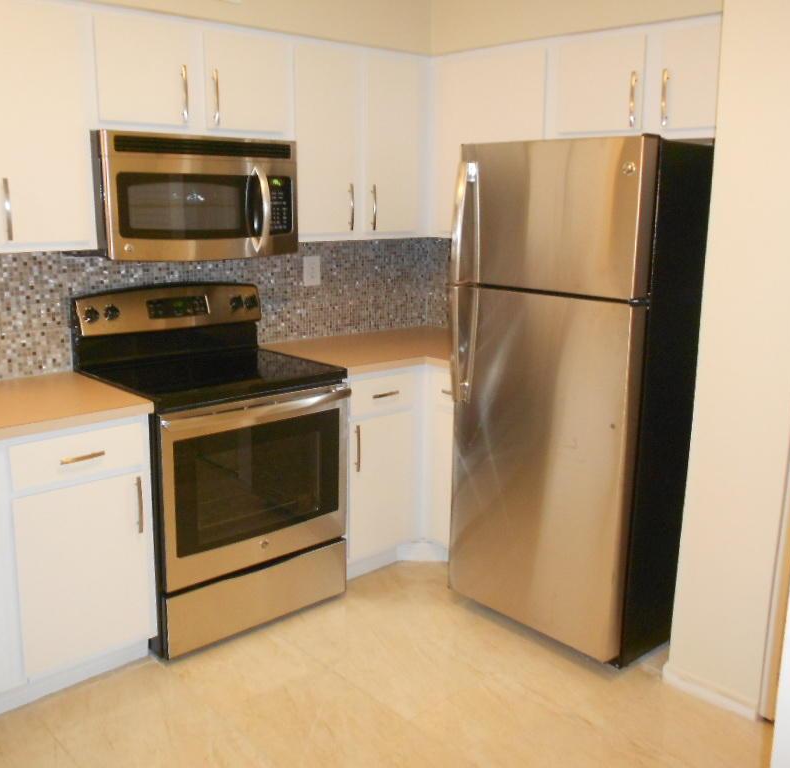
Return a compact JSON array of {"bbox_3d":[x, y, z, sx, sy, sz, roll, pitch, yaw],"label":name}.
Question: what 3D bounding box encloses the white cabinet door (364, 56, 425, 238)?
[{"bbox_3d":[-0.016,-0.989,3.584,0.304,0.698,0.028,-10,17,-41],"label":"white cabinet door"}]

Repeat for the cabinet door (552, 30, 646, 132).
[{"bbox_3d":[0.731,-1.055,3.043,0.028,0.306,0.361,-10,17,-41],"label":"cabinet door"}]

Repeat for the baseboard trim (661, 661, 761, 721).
[{"bbox_3d":[0.993,0.968,2.691,0.017,0.075,0.305,-11,17,-41],"label":"baseboard trim"}]

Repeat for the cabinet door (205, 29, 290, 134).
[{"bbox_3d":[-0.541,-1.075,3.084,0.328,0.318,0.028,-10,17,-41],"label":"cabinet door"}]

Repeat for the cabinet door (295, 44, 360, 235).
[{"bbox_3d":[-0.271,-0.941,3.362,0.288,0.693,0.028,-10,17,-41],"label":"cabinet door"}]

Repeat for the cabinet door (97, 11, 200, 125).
[{"bbox_3d":[-0.832,-1.023,2.830,0.324,0.318,0.028,-10,17,-41],"label":"cabinet door"}]

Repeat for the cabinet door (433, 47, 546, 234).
[{"bbox_3d":[0.378,-0.957,3.478,0.028,0.702,0.587,-11,17,-41],"label":"cabinet door"}]

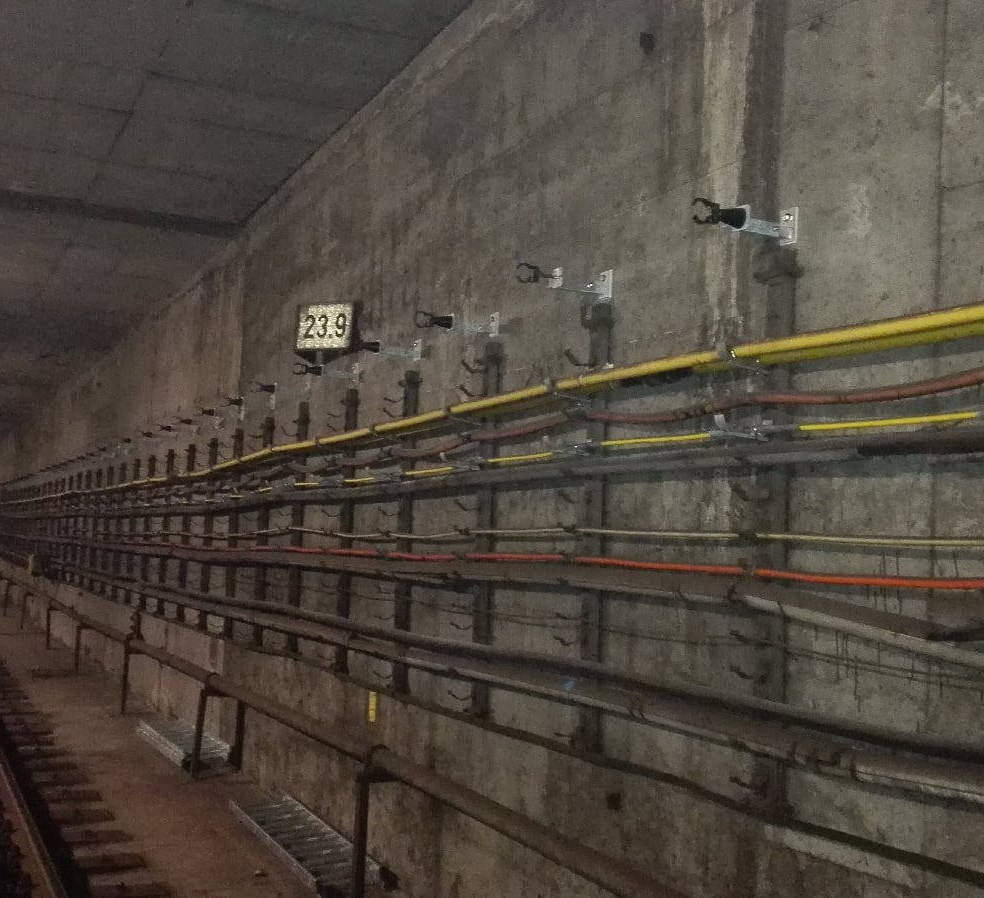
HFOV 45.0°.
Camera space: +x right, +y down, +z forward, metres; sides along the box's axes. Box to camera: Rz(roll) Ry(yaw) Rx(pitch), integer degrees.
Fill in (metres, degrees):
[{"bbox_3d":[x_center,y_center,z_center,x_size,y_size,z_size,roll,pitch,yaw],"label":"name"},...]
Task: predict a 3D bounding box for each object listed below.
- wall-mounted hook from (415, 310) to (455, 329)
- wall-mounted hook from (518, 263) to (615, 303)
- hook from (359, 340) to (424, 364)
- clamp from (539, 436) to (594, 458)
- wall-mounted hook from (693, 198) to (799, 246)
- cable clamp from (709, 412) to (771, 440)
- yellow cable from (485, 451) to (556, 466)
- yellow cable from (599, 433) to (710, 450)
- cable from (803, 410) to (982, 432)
[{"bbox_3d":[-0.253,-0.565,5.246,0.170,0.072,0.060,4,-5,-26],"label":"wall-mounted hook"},{"bbox_3d":[0.260,-0.610,4.275,0.365,0.103,0.085,4,-5,-24],"label":"wall-mounted hook"},{"bbox_3d":[-0.525,-0.503,6.034,0.350,0.106,0.075,4,-5,-26],"label":"hook"},{"bbox_3d":[0.276,-0.008,4.378,0.200,0.072,0.050,4,-5,-26],"label":"clamp"},{"bbox_3d":[0.733,-0.669,3.454,0.340,0.105,0.075,4,-5,-26],"label":"wall-mounted hook"},{"bbox_3d":[0.704,-0.058,3.351,0.185,0.062,0.065,4,-5,-24],"label":"cable clamp"},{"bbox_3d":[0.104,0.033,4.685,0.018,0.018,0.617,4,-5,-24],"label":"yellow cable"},{"bbox_3d":[0.505,-0.025,3.742,0.022,0.022,0.630,4,-5,-26],"label":"yellow cable"},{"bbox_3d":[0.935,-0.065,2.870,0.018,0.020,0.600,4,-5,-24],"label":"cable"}]

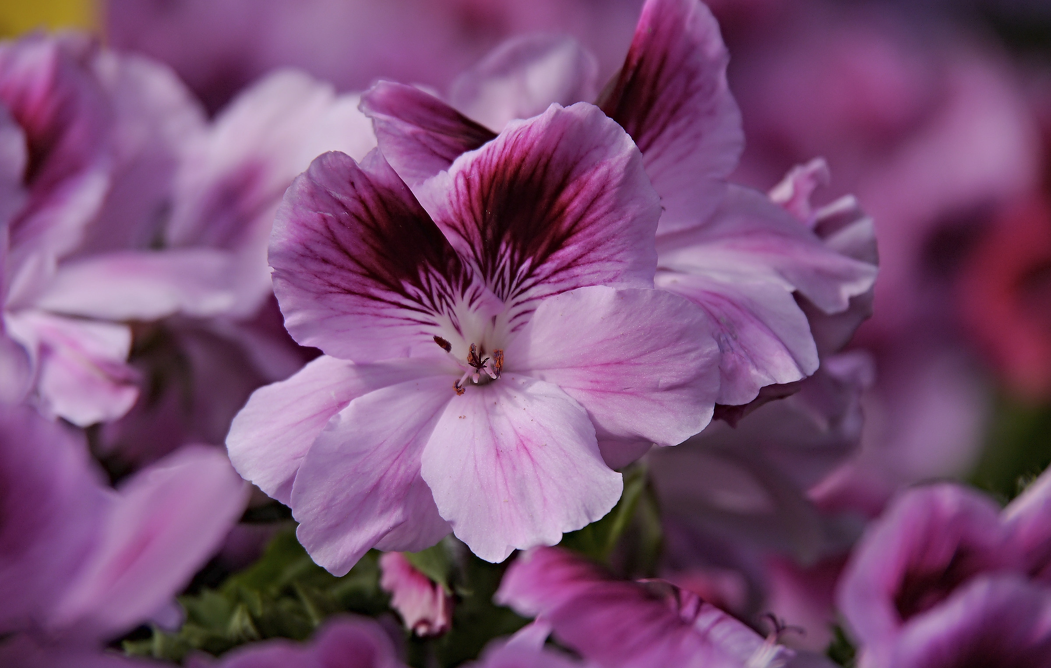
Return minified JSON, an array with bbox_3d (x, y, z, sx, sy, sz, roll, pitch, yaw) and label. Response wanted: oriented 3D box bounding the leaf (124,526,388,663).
[{"bbox_3d":[-0.030,0.029,1.030,0.029,0.015,0.022,0,13,0],"label":"leaf"}]

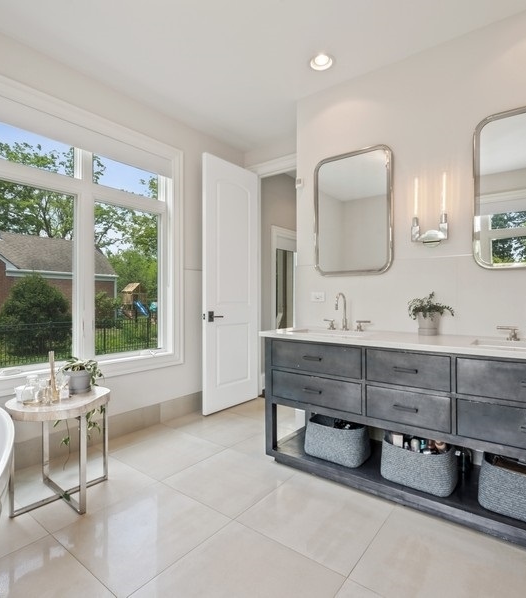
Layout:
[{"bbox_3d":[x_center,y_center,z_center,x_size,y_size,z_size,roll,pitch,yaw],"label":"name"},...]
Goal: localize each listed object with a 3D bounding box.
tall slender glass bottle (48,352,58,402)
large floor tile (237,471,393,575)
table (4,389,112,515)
[{"bbox_3d":[-1.132,0.415,1.885,0.048,0.268,0.048,0,0,38],"label":"tall slender glass bottle"},{"bbox_3d":[0.276,1.089,1.772,0.595,0.010,0.595,0,0,38],"label":"large floor tile"},{"bbox_3d":[-1.119,0.827,1.952,0.505,0.556,0.505,0,0,37],"label":"table"}]

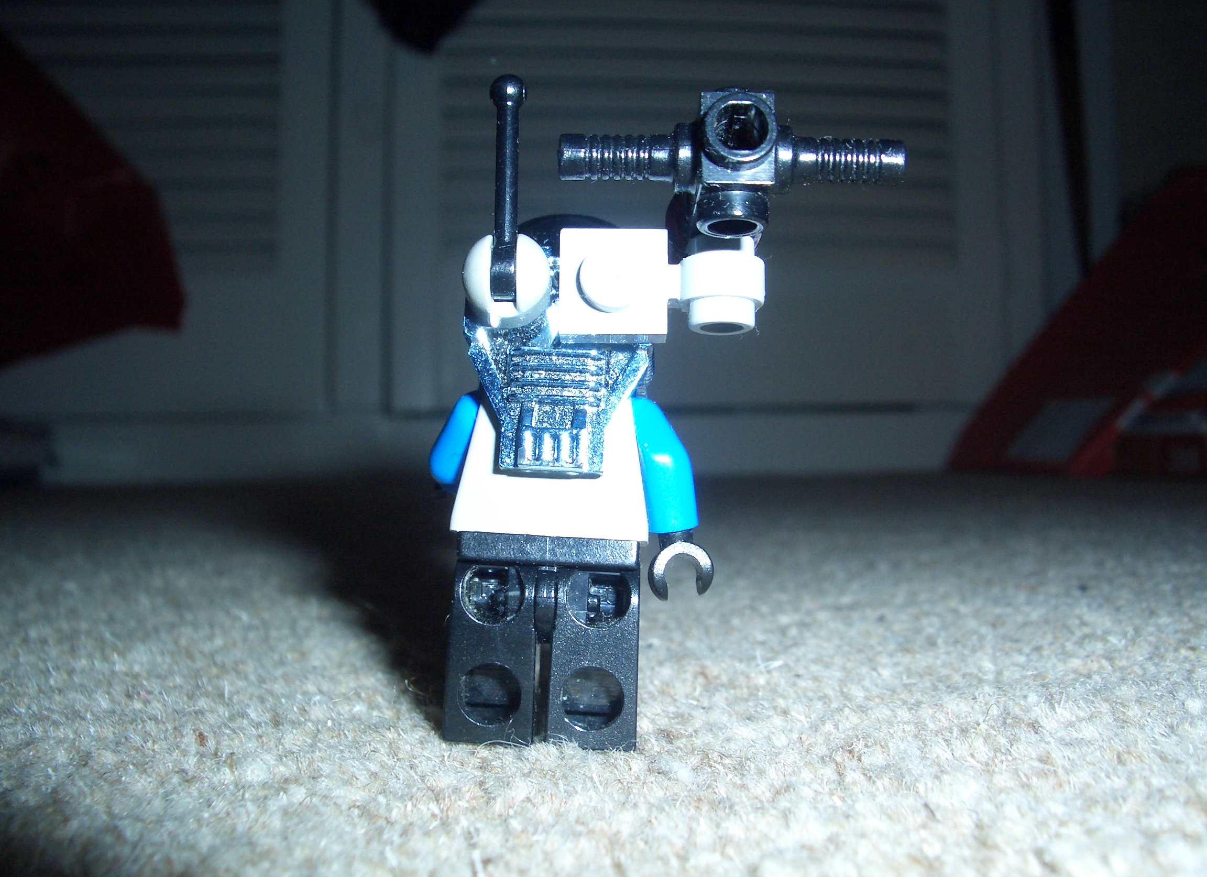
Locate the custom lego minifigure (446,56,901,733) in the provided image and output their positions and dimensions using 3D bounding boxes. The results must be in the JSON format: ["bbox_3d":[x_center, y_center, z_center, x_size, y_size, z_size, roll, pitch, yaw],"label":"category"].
[{"bbox_3d":[0.003,-0.001,0.097,0.036,0.051,0.029,2,-4,-1],"label":"custom lego minifigure"}]

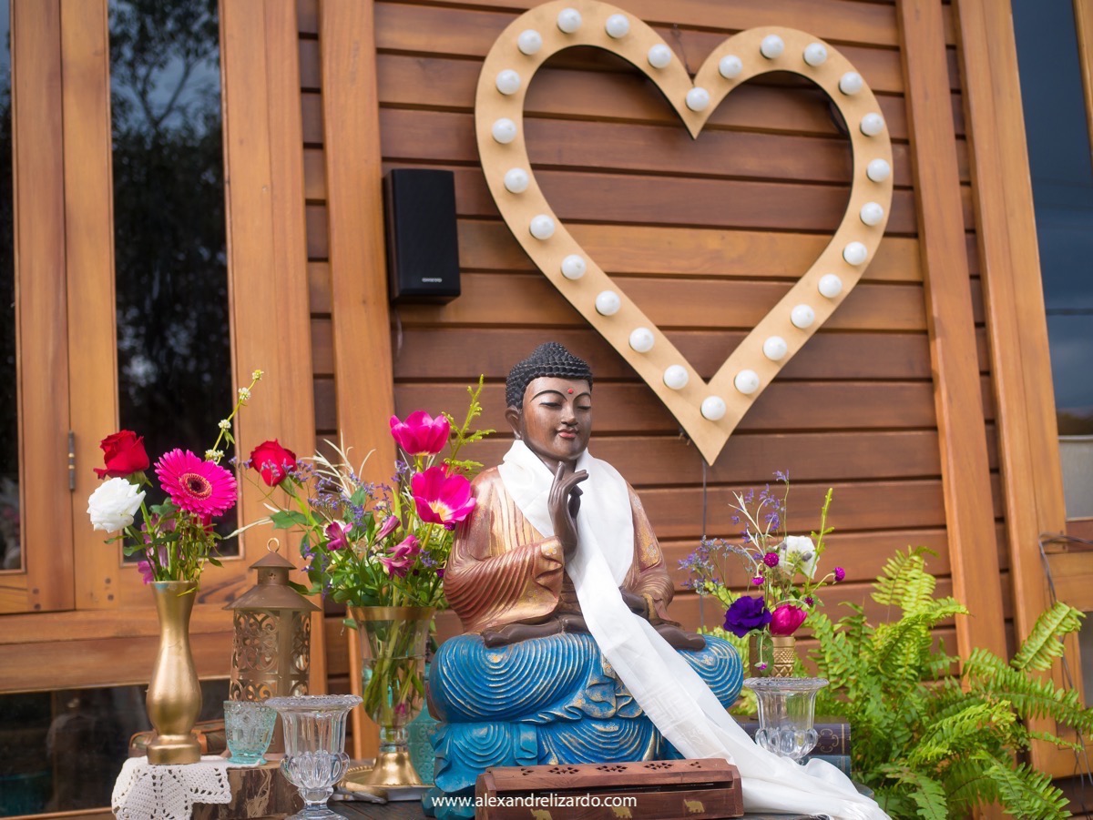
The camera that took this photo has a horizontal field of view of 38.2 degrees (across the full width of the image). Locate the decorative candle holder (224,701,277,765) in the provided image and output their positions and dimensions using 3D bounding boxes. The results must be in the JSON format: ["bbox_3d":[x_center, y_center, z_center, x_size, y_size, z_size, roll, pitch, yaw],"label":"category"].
[{"bbox_3d":[-0.386,0.420,2.060,0.068,0.078,0.068,-1,-8,-6],"label":"decorative candle holder"}]

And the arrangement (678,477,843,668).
[{"bbox_3d":[0.311,0.254,2.240,0.227,0.334,0.182,-2,-8,0],"label":"arrangement"}]

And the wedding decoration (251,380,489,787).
[{"bbox_3d":[-0.239,0.234,2.187,0.333,0.560,0.267,-1,-8,-6],"label":"wedding decoration"}]

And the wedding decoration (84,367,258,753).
[{"bbox_3d":[-0.493,0.205,2.105,0.229,0.524,0.194,-1,-8,-9],"label":"wedding decoration"}]

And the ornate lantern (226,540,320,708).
[{"bbox_3d":[-0.379,0.327,2.190,0.126,0.289,0.126,1,-8,-6],"label":"ornate lantern"}]

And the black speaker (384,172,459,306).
[{"bbox_3d":[-0.225,-0.305,2.814,0.108,0.229,0.075,0,-9,-24],"label":"black speaker"}]

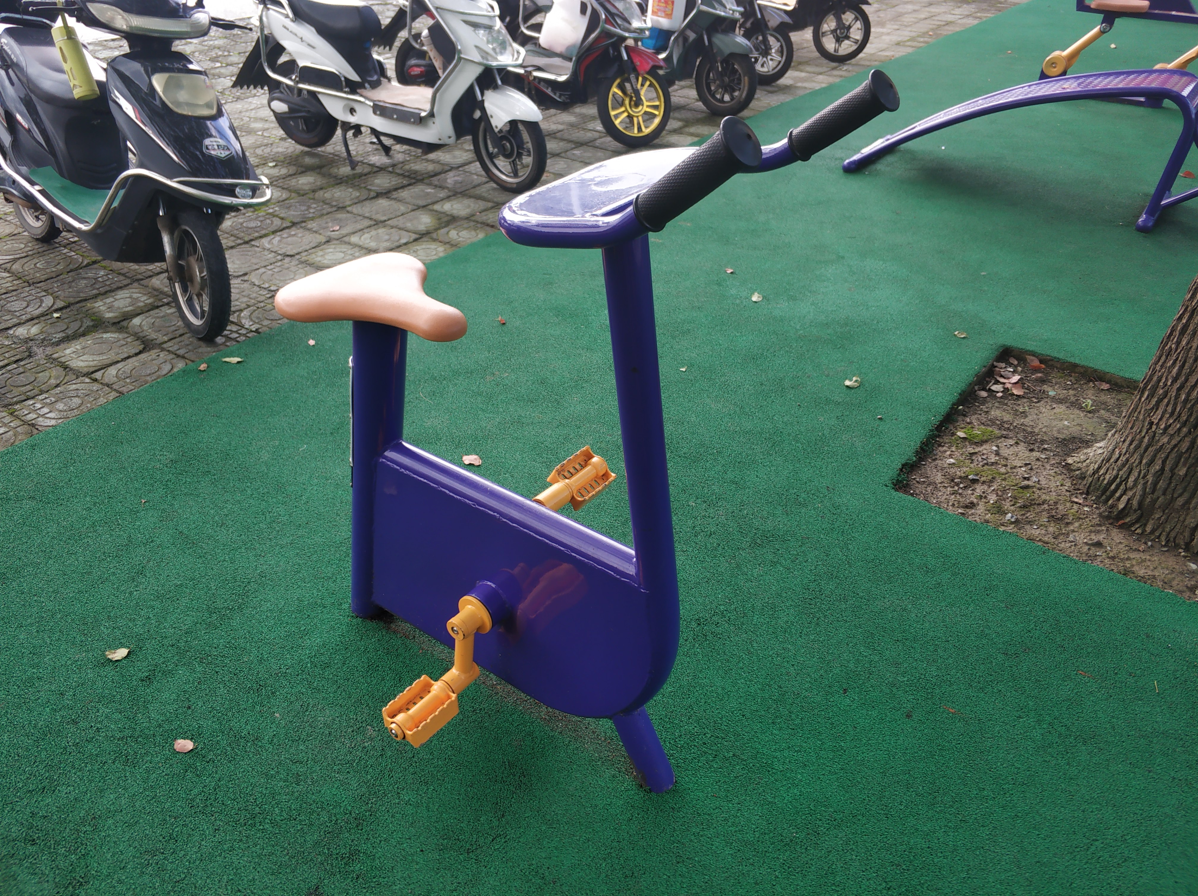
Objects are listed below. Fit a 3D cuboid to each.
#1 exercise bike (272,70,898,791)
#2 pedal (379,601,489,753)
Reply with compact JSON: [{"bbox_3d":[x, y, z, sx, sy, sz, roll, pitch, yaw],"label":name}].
[{"bbox_3d":[-0.140,-0.008,1.521,0.951,1.253,0.577,23,40,28],"label":"exercise bike"},{"bbox_3d":[-0.283,0.388,1.635,0.088,0.193,0.213,23,40,28],"label":"pedal"}]

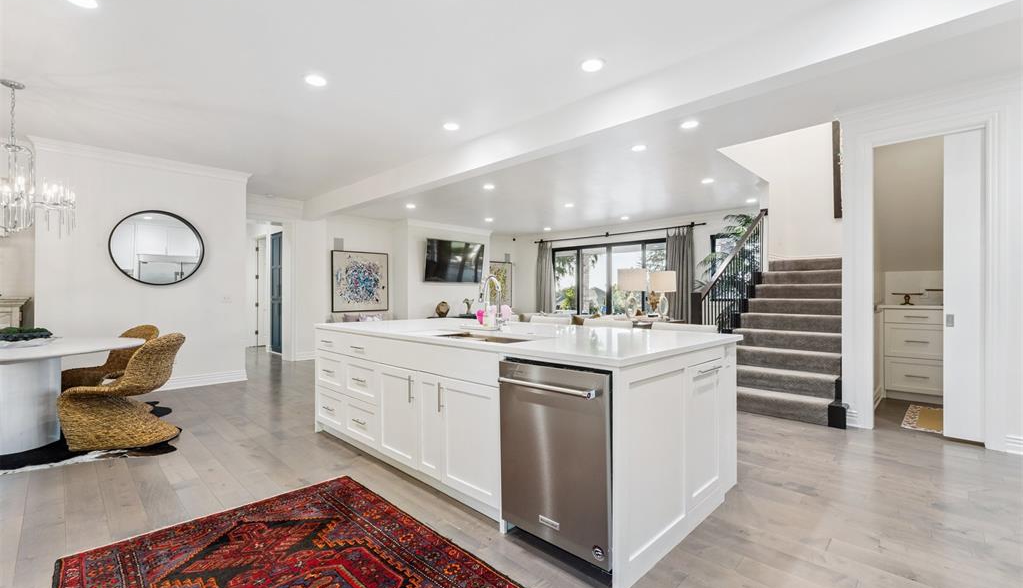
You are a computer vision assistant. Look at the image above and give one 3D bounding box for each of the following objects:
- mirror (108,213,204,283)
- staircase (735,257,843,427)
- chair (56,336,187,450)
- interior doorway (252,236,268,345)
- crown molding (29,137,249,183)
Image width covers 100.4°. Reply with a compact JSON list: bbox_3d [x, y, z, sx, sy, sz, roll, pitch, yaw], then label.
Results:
[{"bbox_3d":[-4.315,-0.564,5.235,0.915,0.915,0.050,0,0,-45],"label":"mirror"},{"bbox_3d":[3.415,0.350,5.112,1.280,1.690,2.650,0,0,45],"label":"staircase"},{"bbox_3d":[-3.120,0.760,3.480,0.640,0.870,0.530,0,0,-10],"label":"chair"},{"bbox_3d":[-5.560,-0.030,9.840,0.850,2.460,0.120,0,0,-45],"label":"interior doorway"},{"bbox_3d":[-4.380,-1.578,5.220,2.050,0.130,0.100,0,0,-45],"label":"crown molding"}]

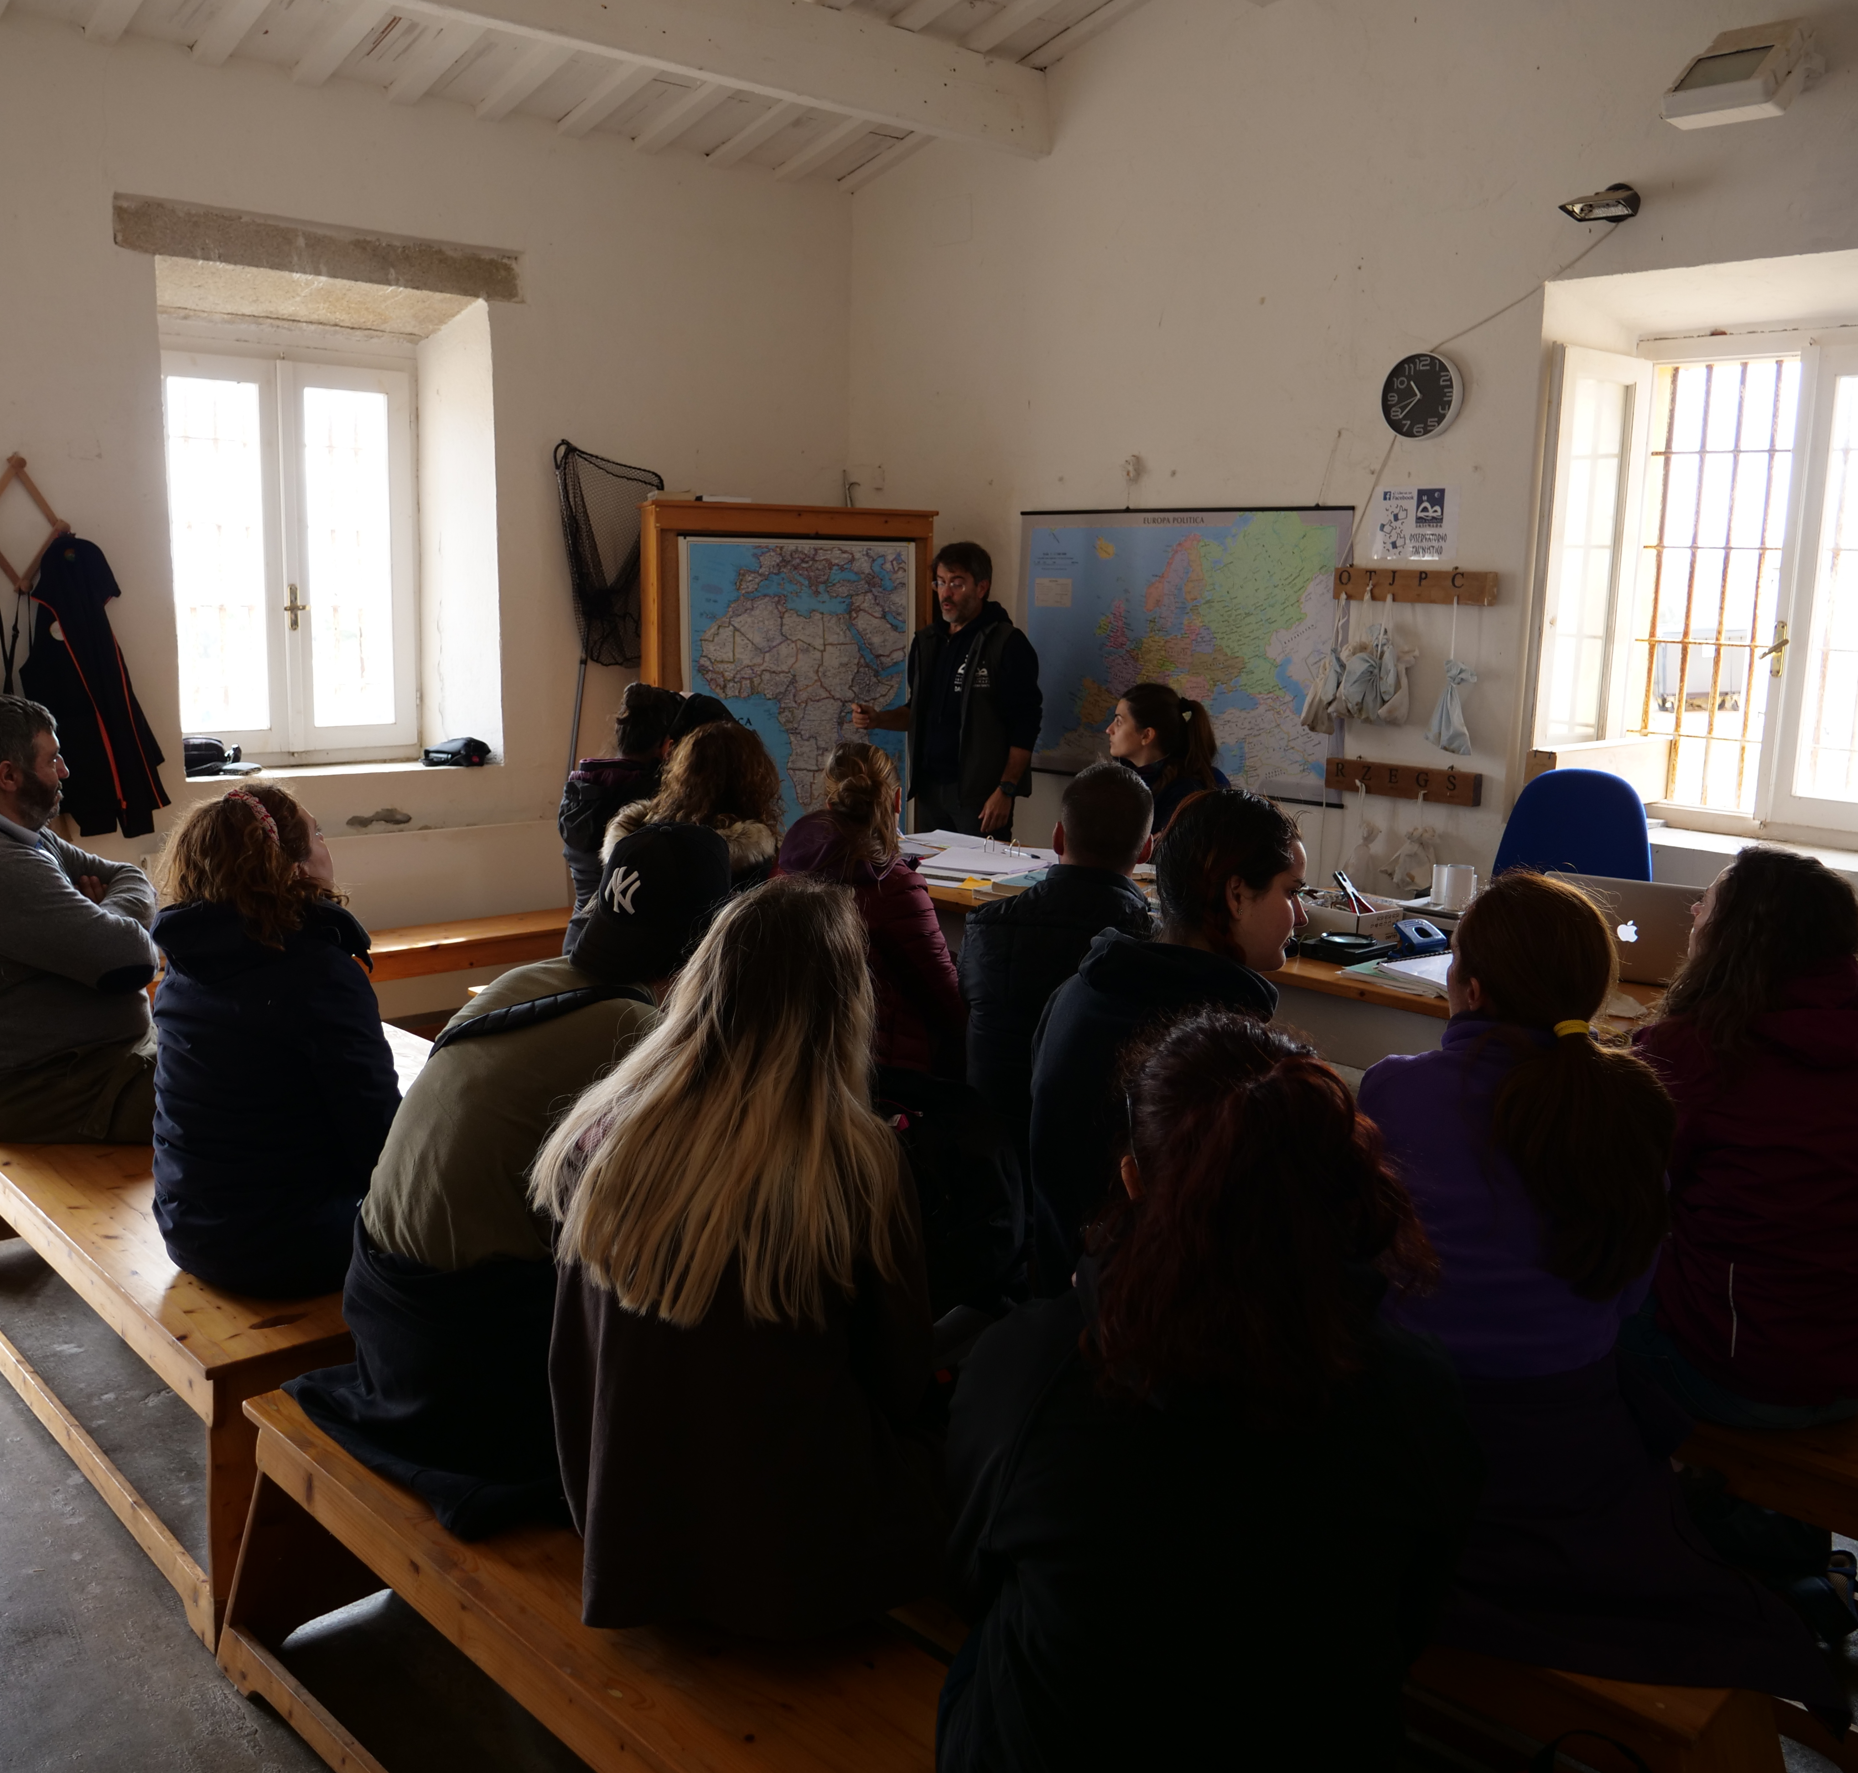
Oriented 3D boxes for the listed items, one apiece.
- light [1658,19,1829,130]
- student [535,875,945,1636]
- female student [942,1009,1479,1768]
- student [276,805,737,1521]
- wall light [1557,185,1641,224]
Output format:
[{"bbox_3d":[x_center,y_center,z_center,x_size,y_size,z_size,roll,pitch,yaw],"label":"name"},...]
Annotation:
[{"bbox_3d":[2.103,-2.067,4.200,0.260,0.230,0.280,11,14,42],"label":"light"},{"bbox_3d":[-0.123,0.610,2.176,0.500,1.330,0.720,5,11,20],"label":"student"},{"bbox_3d":[0.257,0.715,1.628,0.530,1.311,0.805,4,11,12],"label":"female student"},{"bbox_3d":[-0.486,0.570,2.344,0.570,1.306,0.825,8,12,32],"label":"student"},{"bbox_3d":[1.869,-1.892,4.548,0.170,0.100,0.190,11,14,42],"label":"wall light"}]

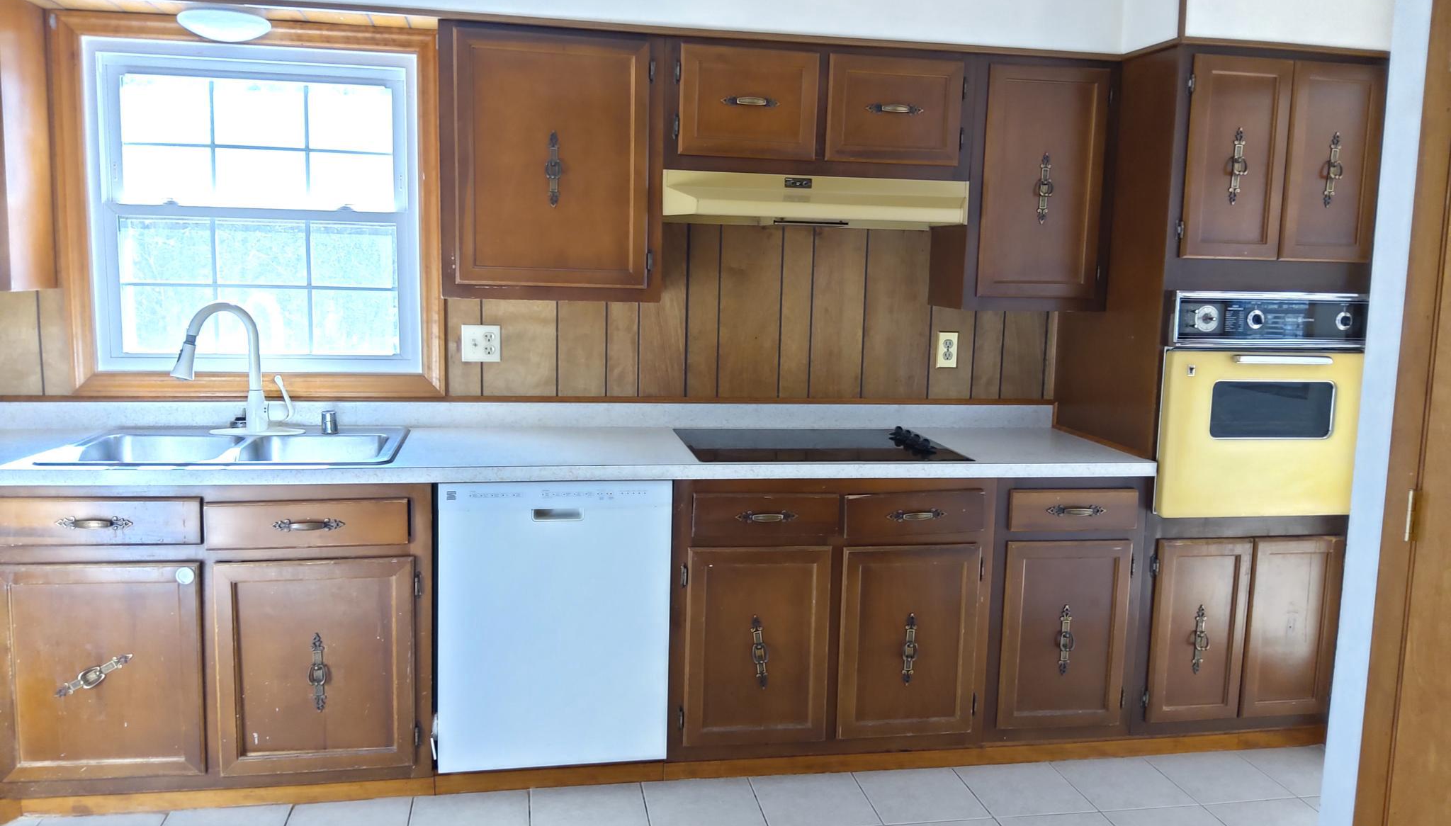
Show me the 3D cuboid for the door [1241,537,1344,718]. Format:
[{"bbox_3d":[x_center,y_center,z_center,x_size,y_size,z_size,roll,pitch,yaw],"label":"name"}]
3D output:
[{"bbox_3d":[1.717,0.649,3.296,0.300,0.561,0.025,0,7,-10],"label":"door"}]

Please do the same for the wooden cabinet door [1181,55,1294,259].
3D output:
[{"bbox_3d":[1.440,-0.713,3.066,0.307,0.554,0.025,0,7,-10],"label":"wooden cabinet door"}]

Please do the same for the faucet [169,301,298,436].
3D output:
[{"bbox_3d":[-1.399,-0.127,3.107,0.350,0.370,0.130,-3,9,-32],"label":"faucet"}]

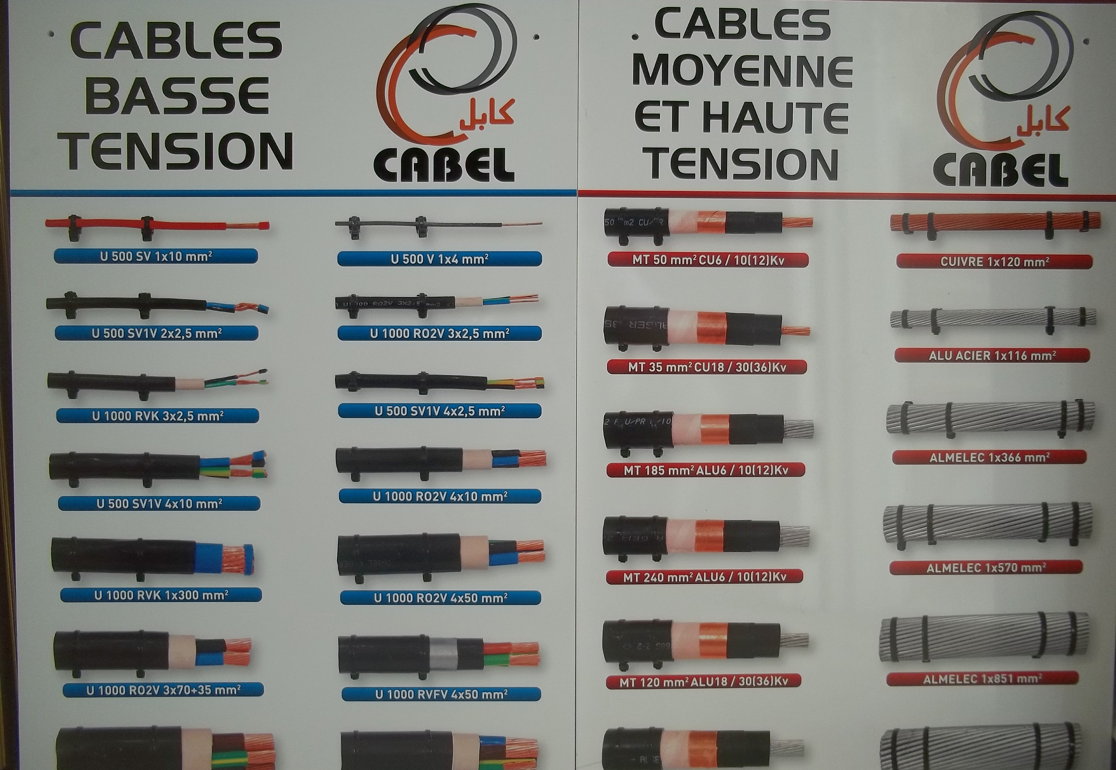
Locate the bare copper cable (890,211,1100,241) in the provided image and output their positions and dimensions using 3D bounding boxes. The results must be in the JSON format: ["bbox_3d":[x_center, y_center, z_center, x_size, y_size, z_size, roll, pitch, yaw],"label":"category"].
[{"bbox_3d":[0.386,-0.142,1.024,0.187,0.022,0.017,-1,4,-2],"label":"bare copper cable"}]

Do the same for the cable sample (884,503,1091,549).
[{"bbox_3d":[0.377,0.122,1.022,0.172,0.039,0.032,0,4,-1],"label":"cable sample"}]

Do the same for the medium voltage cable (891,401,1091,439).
[{"bbox_3d":[0.378,0.029,1.019,0.172,0.032,0.026,0,4,-1],"label":"medium voltage cable"}]

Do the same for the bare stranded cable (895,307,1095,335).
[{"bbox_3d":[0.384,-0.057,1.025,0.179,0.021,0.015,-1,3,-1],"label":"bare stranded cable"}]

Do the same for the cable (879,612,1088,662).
[{"bbox_3d":[0.377,0.223,1.027,0.179,0.041,0.039,-2,3,-1],"label":"cable"}]

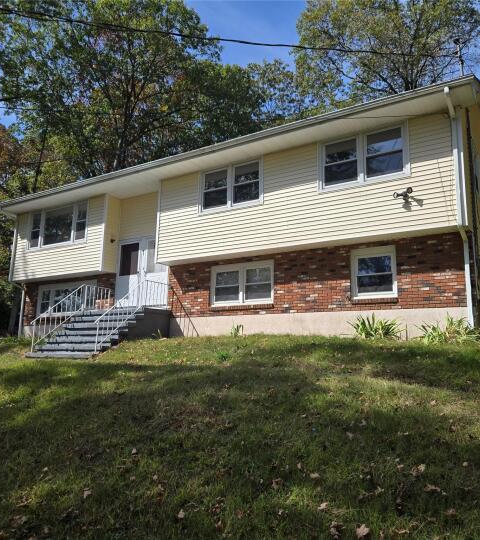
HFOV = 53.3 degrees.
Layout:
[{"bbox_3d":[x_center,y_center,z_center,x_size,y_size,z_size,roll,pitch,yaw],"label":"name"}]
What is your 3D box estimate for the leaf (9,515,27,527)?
[{"bbox_3d":[-1.572,1.761,3.377,0.120,0.035,0.110,-5,-1,-27],"label":"leaf"}]

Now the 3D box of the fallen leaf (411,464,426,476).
[{"bbox_3d":[1.344,1.503,3.606,0.115,0.035,0.110,-5,-1,18],"label":"fallen leaf"}]

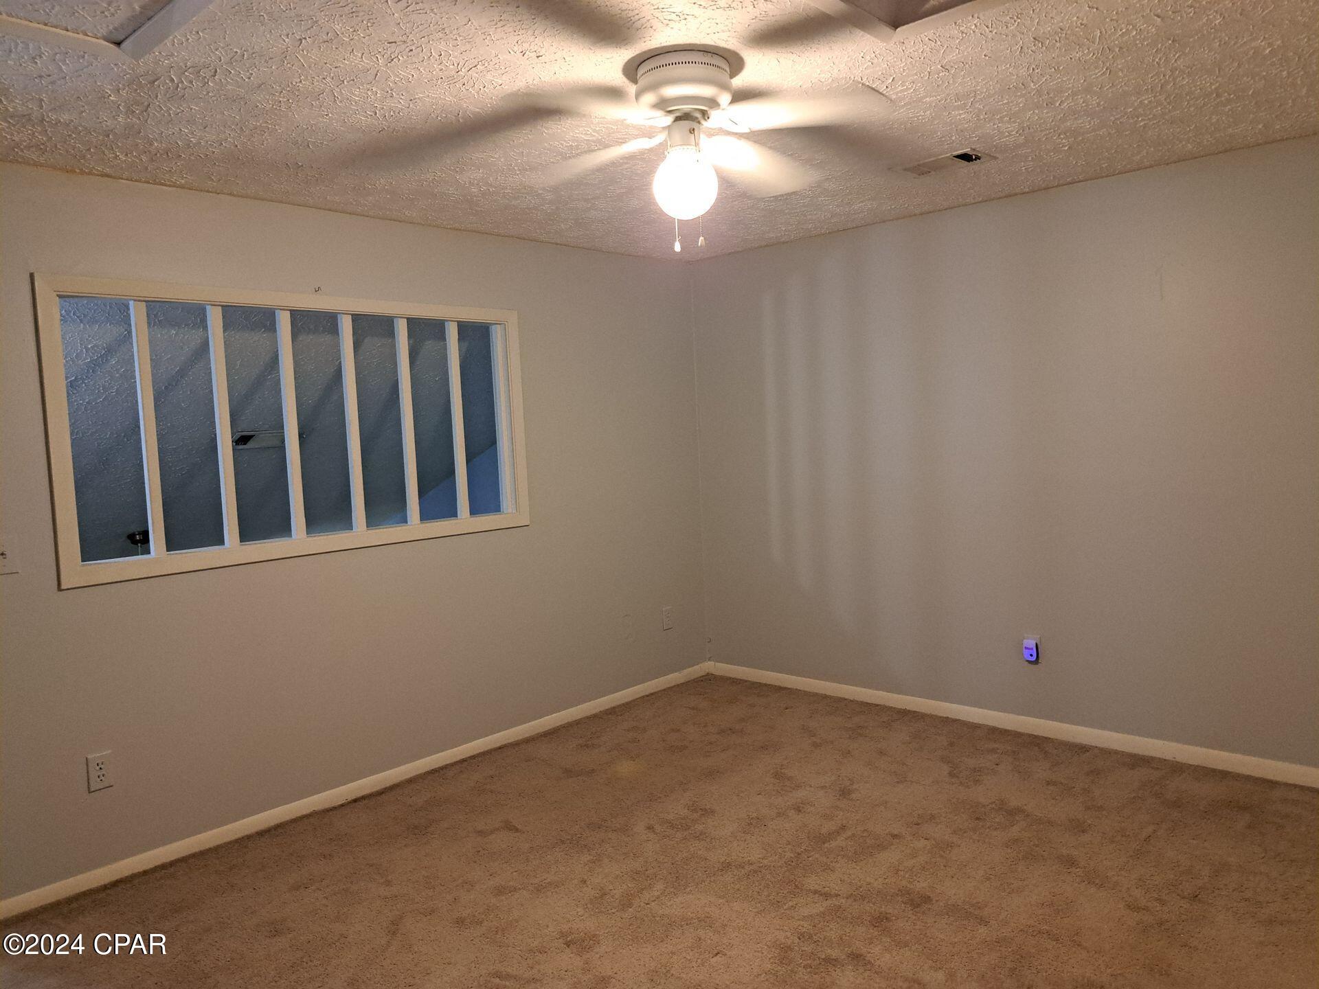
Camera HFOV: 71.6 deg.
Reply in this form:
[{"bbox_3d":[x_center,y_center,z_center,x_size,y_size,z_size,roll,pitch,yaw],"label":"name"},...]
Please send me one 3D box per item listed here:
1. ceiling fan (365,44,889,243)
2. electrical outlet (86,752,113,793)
[{"bbox_3d":[0.072,-0.859,2.337,1.100,0.440,1.100,0,5,37],"label":"ceiling fan"},{"bbox_3d":[-1.791,0.891,2.933,0.010,0.115,0.071,1,5,43],"label":"electrical outlet"}]

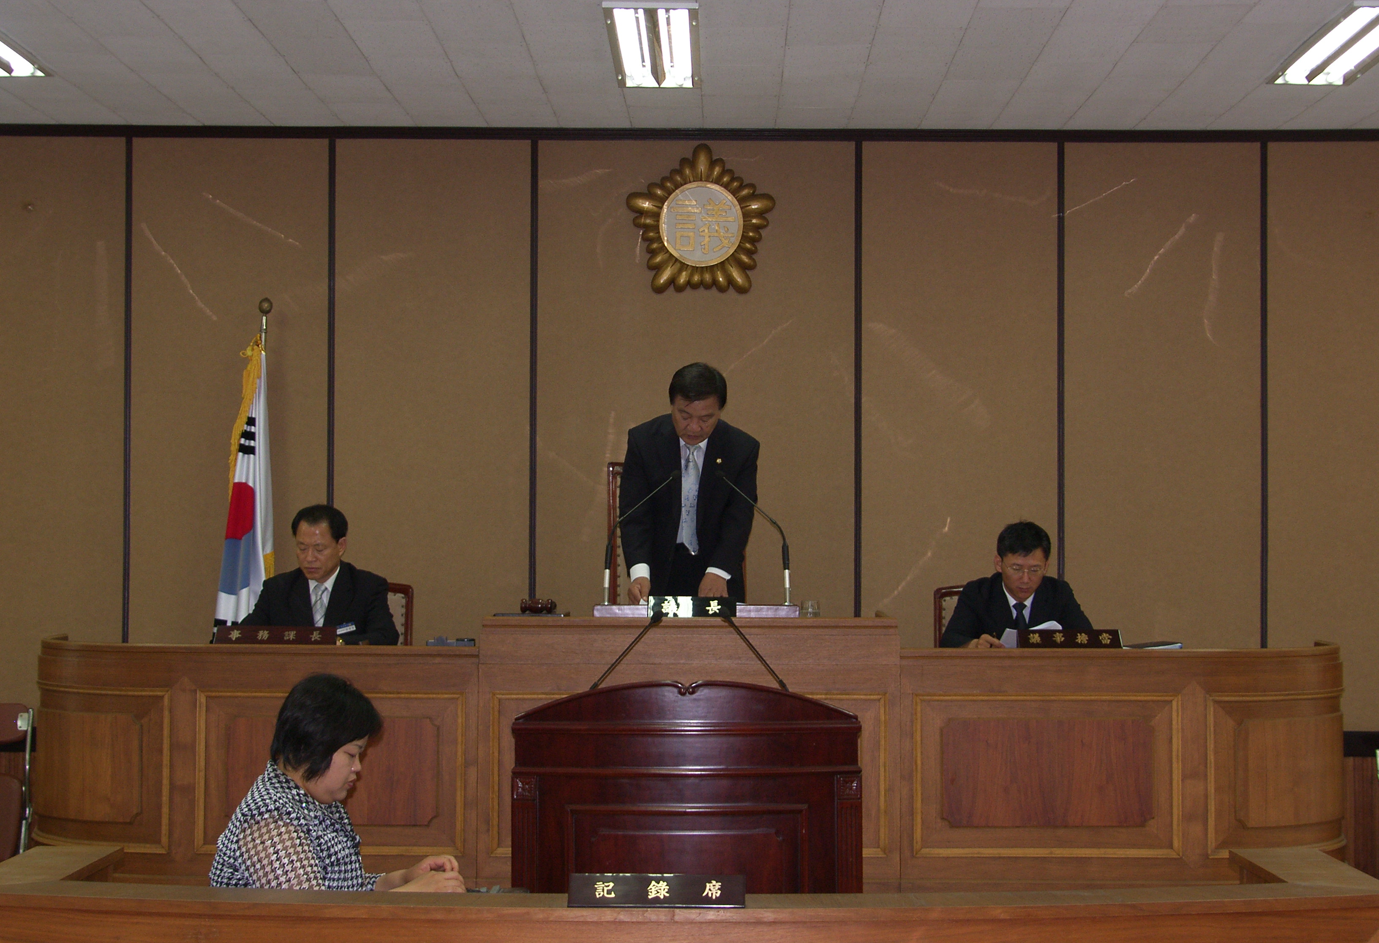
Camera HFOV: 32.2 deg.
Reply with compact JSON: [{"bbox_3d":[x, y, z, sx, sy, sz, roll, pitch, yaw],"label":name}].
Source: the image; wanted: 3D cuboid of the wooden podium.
[{"bbox_3d":[-0.006,1.134,6.372,0.913,1.186,0.600,0,-2,1],"label":"wooden podium"}]

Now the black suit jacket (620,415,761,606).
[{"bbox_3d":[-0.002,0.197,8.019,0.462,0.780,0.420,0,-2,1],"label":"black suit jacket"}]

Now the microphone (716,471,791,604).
[{"bbox_3d":[0.211,0.216,7.865,0.257,0.449,0.090,0,-2,26],"label":"microphone"}]

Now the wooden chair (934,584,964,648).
[{"bbox_3d":[1.096,0.898,8.212,0.560,1.010,0.600,0,-2,1],"label":"wooden chair"}]

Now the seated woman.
[{"bbox_3d":[-0.747,1.063,5.155,0.594,1.253,0.470,0,-2,3],"label":"seated woman"}]

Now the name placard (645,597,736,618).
[{"bbox_3d":[0.011,0.438,7.712,0.286,0.068,0.050,0,-2,1],"label":"name placard"}]

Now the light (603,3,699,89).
[{"bbox_3d":[-0.119,-1.512,8.383,0.310,0.080,1.340,0,-2,1],"label":"light"}]

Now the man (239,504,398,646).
[{"bbox_3d":[-1.249,0.749,8.023,0.517,1.275,0.680,0,-2,11],"label":"man"}]

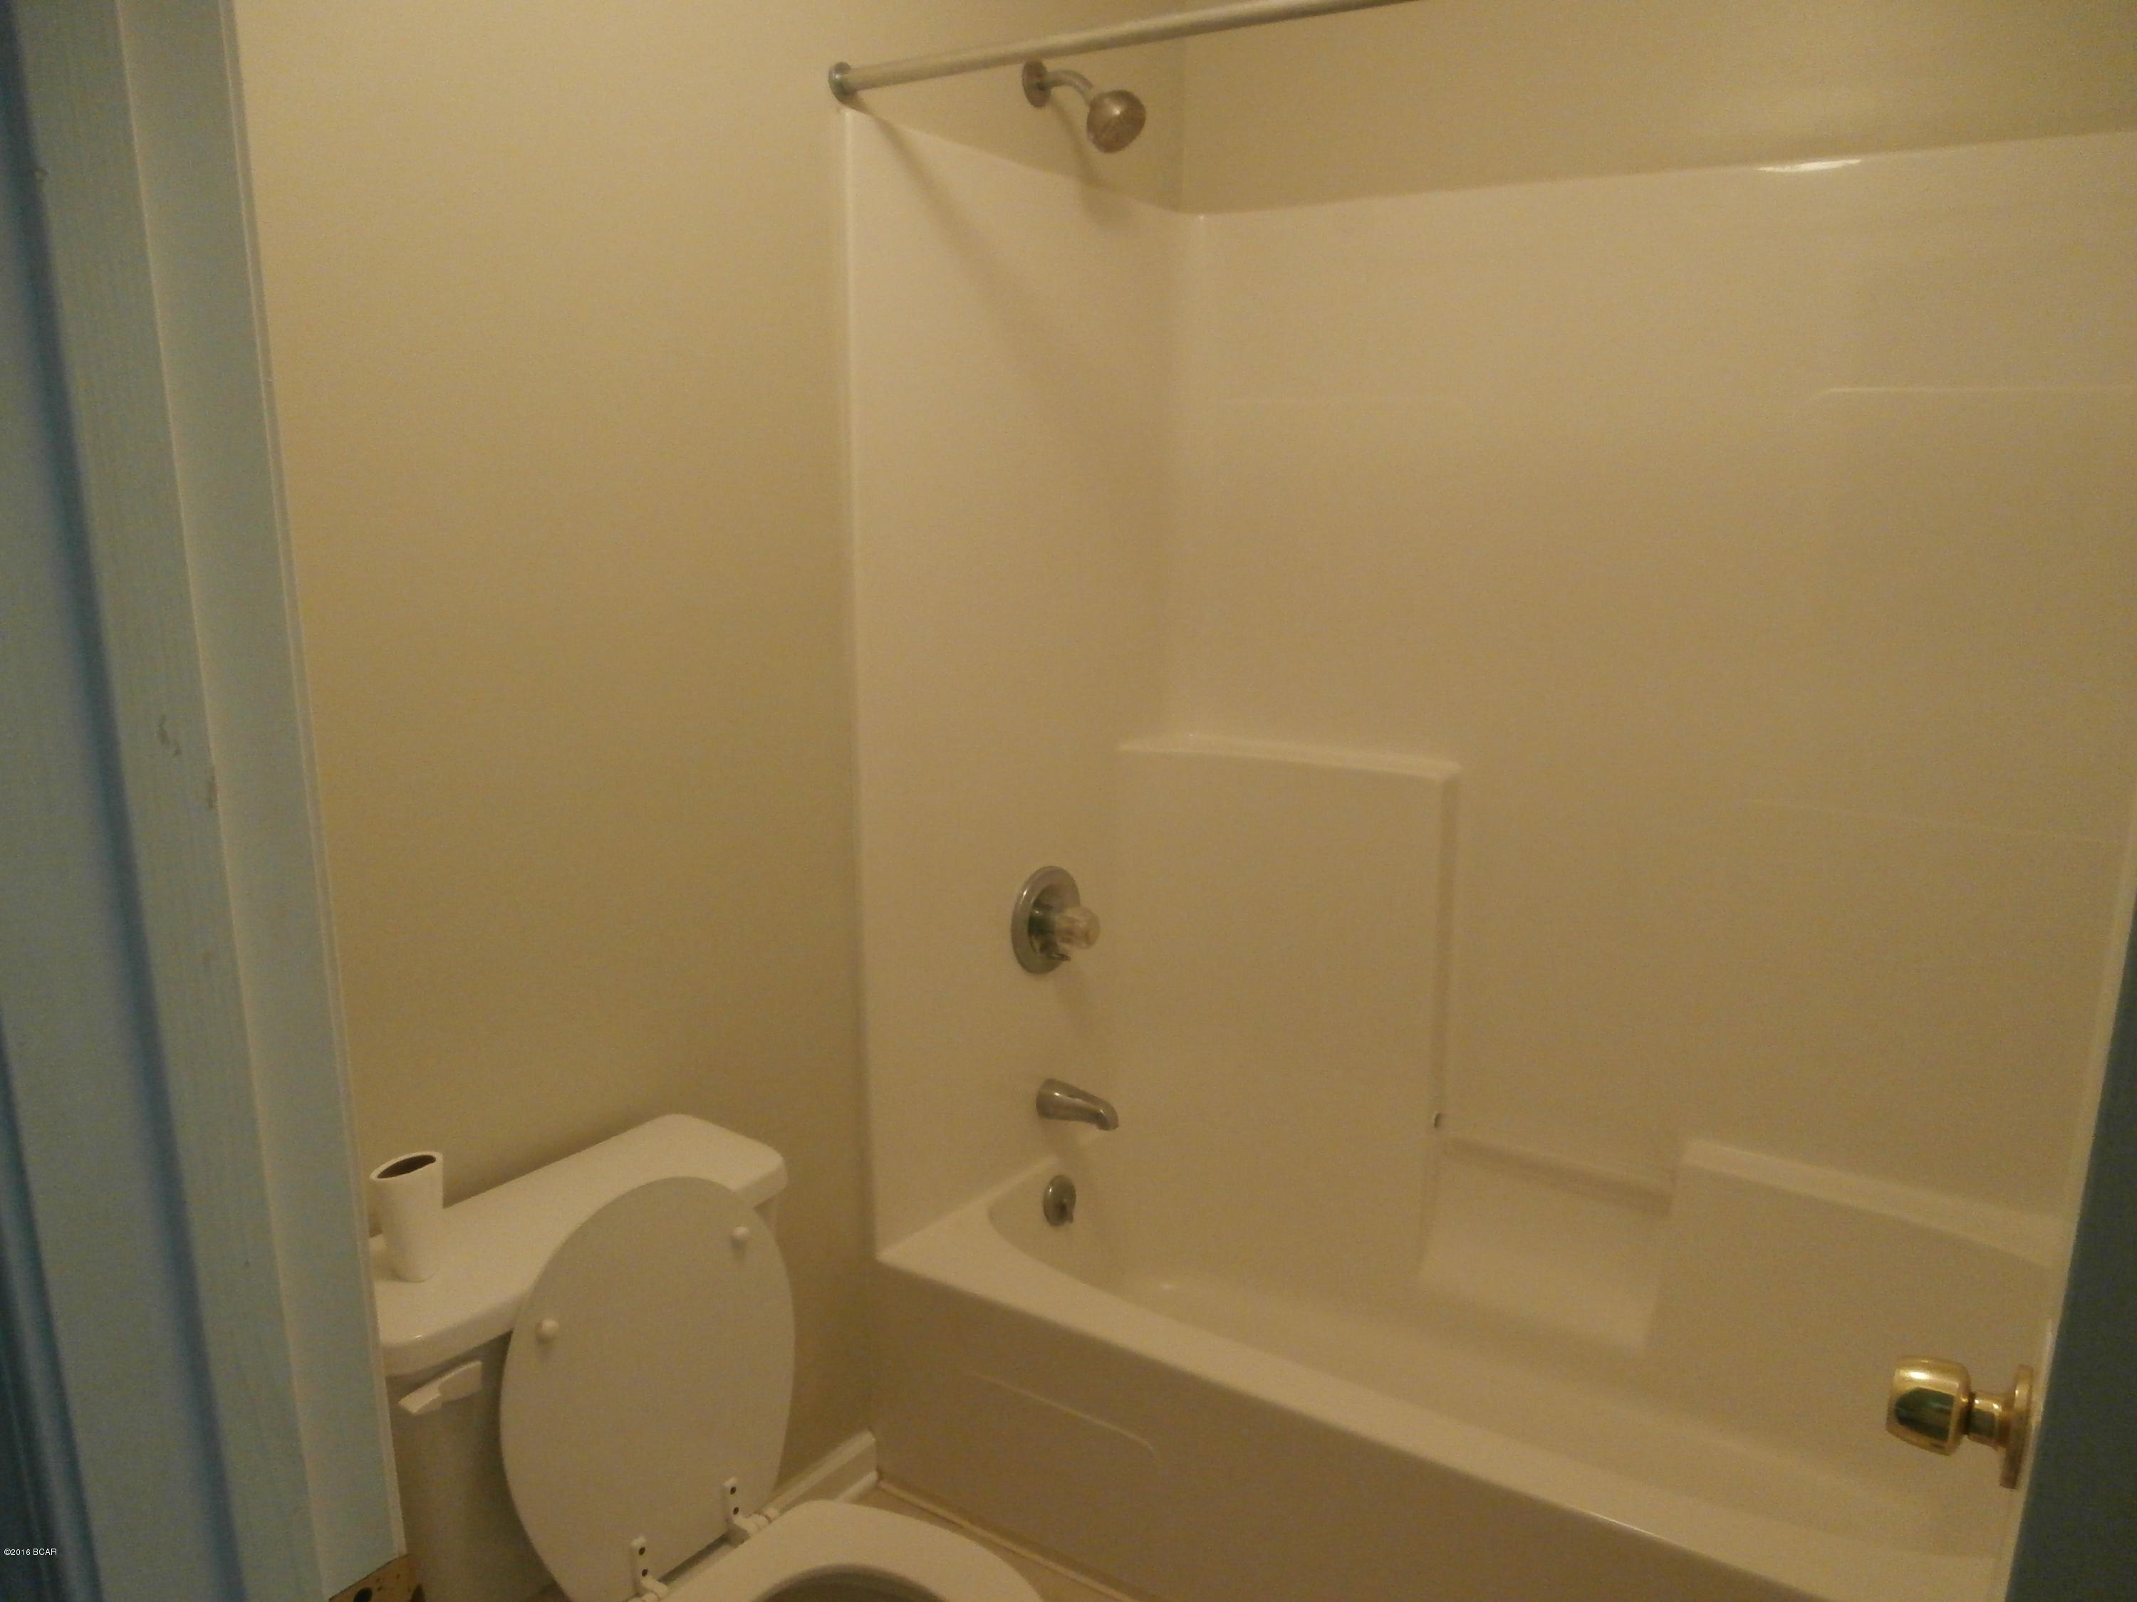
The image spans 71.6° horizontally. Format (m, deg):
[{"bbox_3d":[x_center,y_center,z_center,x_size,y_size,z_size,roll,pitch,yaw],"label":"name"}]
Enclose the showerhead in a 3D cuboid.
[{"bbox_3d":[0.026,-0.963,2.046,0.175,0.133,0.080,8,15,31],"label":"showerhead"}]

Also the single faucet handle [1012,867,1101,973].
[{"bbox_3d":[-0.001,0.197,2.348,0.092,0.175,0.175,8,15,31],"label":"single faucet handle"}]

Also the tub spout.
[{"bbox_3d":[0.021,0.503,2.412,0.139,0.062,0.060,8,15,31],"label":"tub spout"}]

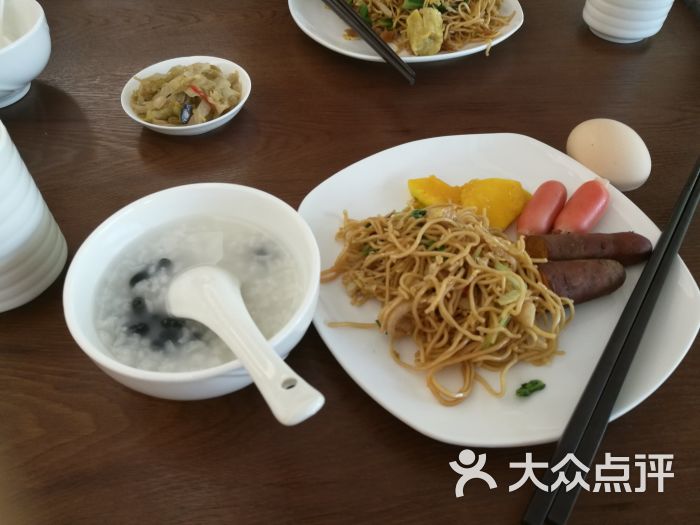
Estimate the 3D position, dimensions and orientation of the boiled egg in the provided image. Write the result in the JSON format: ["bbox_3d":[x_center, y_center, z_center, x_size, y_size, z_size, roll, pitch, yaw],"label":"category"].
[{"bbox_3d":[0.172,-0.071,0.363,0.043,0.043,0.058,-23,55,-19],"label":"boiled egg"}]

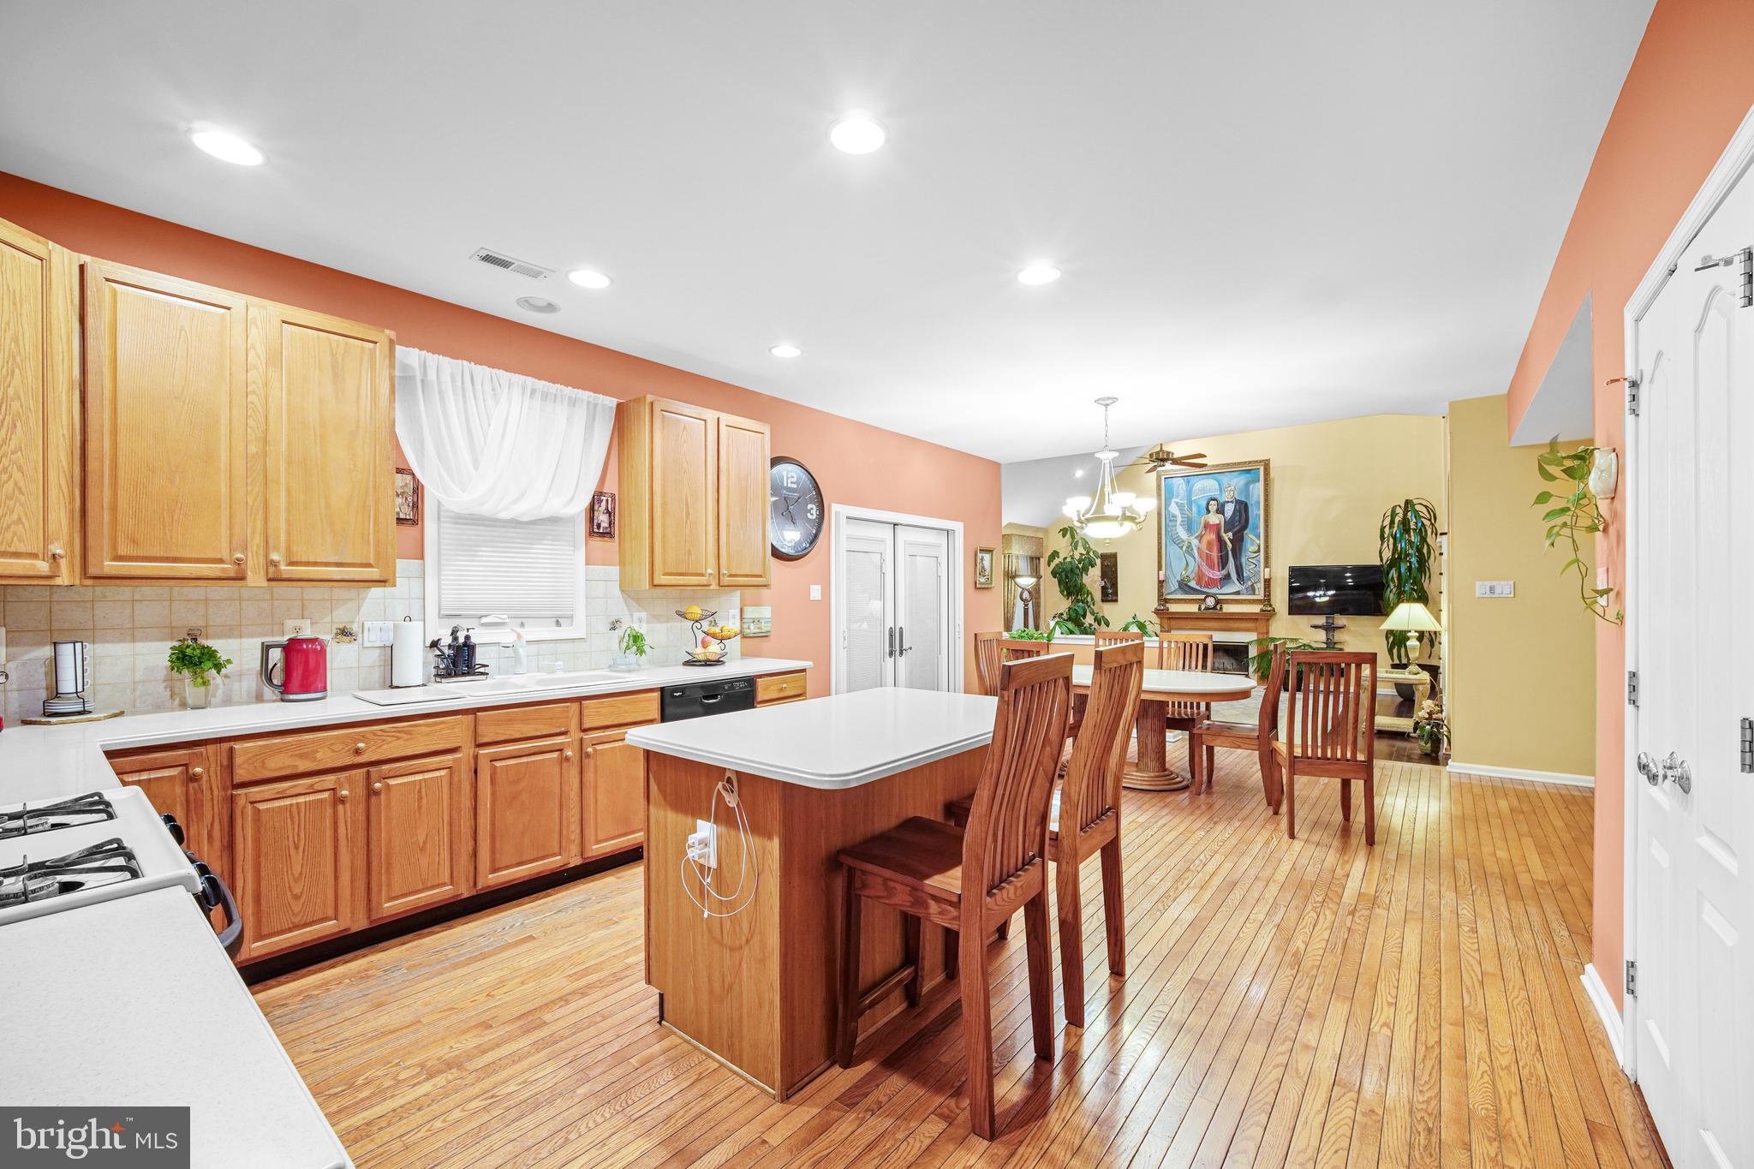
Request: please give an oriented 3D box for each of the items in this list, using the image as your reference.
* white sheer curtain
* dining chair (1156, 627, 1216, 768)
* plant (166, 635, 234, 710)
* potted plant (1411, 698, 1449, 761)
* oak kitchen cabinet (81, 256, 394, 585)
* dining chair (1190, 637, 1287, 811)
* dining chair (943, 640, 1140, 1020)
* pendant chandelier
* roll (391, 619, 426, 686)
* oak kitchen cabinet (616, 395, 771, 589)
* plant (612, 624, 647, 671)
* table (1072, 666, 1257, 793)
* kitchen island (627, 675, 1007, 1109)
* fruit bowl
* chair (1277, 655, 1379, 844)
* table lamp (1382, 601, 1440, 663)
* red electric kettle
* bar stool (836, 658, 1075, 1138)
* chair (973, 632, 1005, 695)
[{"bbox_3d":[-1.826,-0.703,3.209,0.090,0.730,1.050,-1,-1,41],"label":"white sheer curtain"},{"bbox_3d":[2.315,0.913,4.847,0.420,1.040,0.510,-1,-1,40],"label":"dining chair"},{"bbox_3d":[-2.523,0.340,2.353,0.170,0.260,0.170,0,-1,42],"label":"plant"},{"bbox_3d":[4.663,1.187,5.345,0.270,0.470,0.270,0,-1,42],"label":"potted plant"},{"bbox_3d":[-2.395,-0.523,2.431,0.325,1.067,0.830,-1,-1,41],"label":"oak kitchen cabinet"},{"bbox_3d":[2.419,0.896,4.255,0.530,1.030,0.440,0,0,37],"label":"dining chair"},{"bbox_3d":[0.591,0.809,2.267,0.530,1.180,0.410,-1,-1,39],"label":"dining chair"},{"bbox_3d":[1.668,-0.811,4.592,0.640,1.040,0.640,0,-1,42],"label":"pendant chandelier"},{"bbox_3d":[-2.116,0.316,2.860,0.145,0.305,0.145,-1,-1,41],"label":"roll"},{"bbox_3d":[-1.069,-0.503,3.871,0.345,1.067,0.840,0,-1,42],"label":"oak kitchen cabinet"},{"bbox_3d":[-1.414,0.368,3.620,0.170,0.270,0.180,-1,-1,41],"label":"plant"},{"bbox_3d":[1.764,1.040,4.639,1.620,0.745,1.070,0,0,39],"label":"table"},{"bbox_3d":[-0.013,0.936,2.284,0.890,0.914,1.330,0,0,39],"label":"kitchen island"},{"bbox_3d":[-1.047,0.313,3.884,0.270,0.350,0.360,0,-1,42],"label":"fruit bowl"},{"bbox_3d":[2.566,0.898,3.661,0.425,1.040,0.485,0,-1,18],"label":"chair"},{"bbox_3d":[5.200,0.524,6.144,0.460,0.680,0.460,0,-1,42],"label":"table lamp"},{"bbox_3d":[-2.338,0.341,2.560,0.160,0.260,0.220,0,-1,42],"label":"red electric kettle"},{"bbox_3d":[0.223,0.804,1.852,0.530,1.180,0.410,-1,-1,39],"label":"bar stool"},{"bbox_3d":[1.142,0.916,5.100,0.510,1.040,0.420,-1,-1,39],"label":"chair"}]

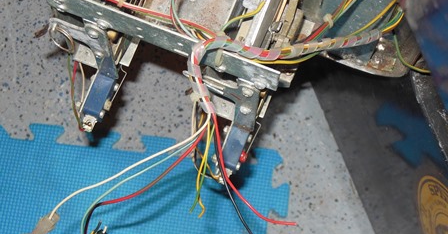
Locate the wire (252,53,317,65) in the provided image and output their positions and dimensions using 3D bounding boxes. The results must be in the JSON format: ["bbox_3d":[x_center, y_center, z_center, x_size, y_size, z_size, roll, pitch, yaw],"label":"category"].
[{"bbox_3d":[0.043,-0.040,0.607,0.047,0.005,0.006,-7,74,-6],"label":"wire"}]

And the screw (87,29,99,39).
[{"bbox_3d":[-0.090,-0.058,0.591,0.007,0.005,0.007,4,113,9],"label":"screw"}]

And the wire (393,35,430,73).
[{"bbox_3d":[0.137,-0.044,0.635,0.010,0.010,0.039,-44,90,-12],"label":"wire"}]

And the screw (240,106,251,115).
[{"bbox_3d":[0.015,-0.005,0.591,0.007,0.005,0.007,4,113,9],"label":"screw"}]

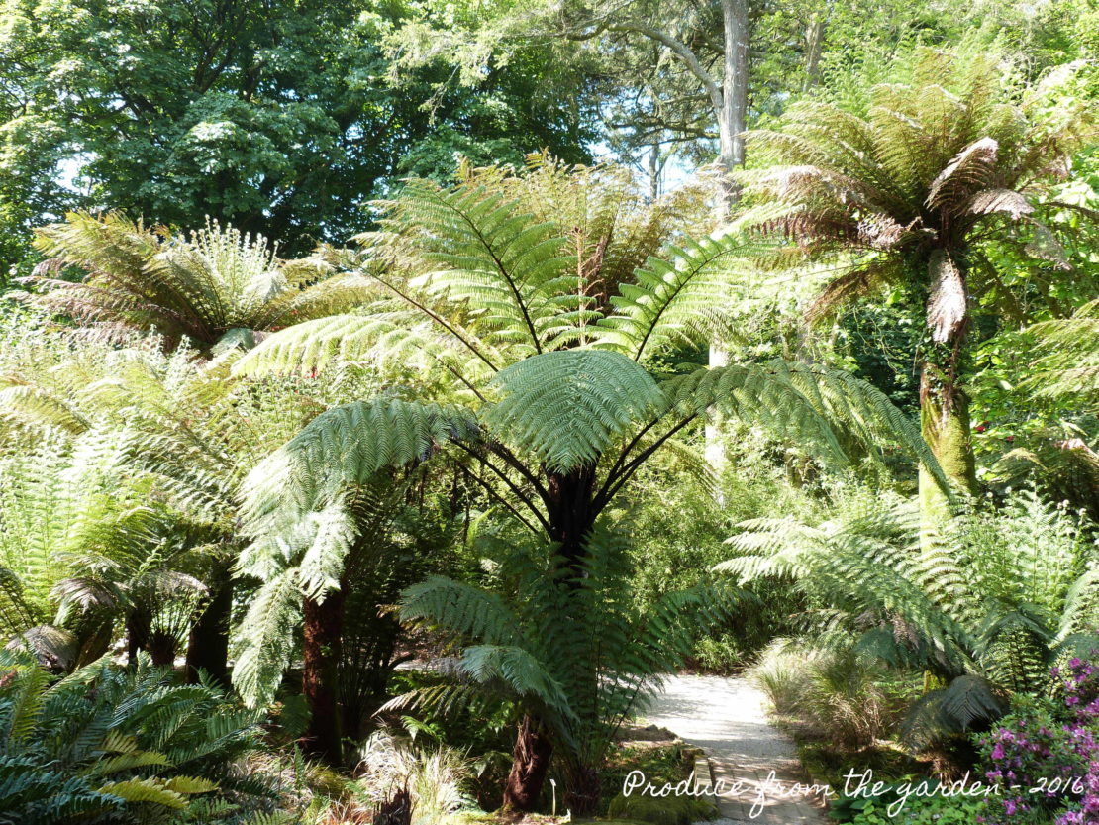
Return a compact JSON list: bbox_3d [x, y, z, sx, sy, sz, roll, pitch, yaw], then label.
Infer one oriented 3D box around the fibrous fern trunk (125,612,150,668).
[{"bbox_3d":[-3.620,2.021,9.500,0.220,0.600,0.220,0,-2,0],"label":"fibrous fern trunk"}]

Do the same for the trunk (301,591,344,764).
[{"bbox_3d":[-1.460,1.695,7.000,0.260,1.200,0.260,0,-2,0],"label":"trunk"}]

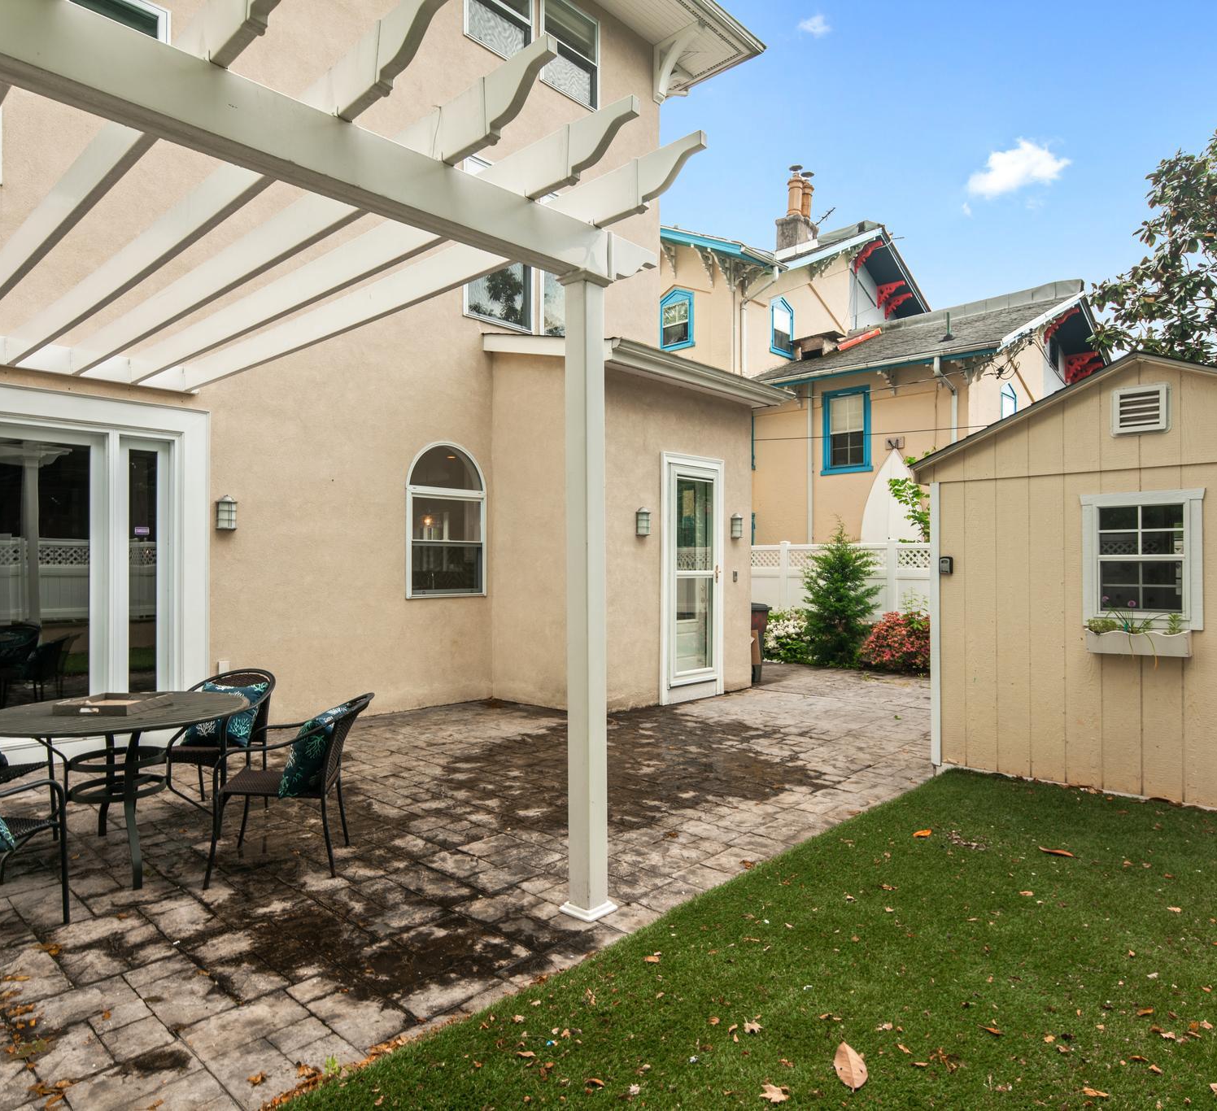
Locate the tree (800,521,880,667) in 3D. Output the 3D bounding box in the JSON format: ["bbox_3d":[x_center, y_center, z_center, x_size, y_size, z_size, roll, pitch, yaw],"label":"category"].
[{"bbox_3d":[3.216,0.496,10.909,1.100,2.019,1.100,-1,-1,42],"label":"tree"}]

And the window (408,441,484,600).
[{"bbox_3d":[-1.588,-0.348,7.771,0.100,1.529,0.940,-1,-1,43],"label":"window"}]

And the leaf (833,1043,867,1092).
[{"bbox_3d":[0.677,1.427,2.197,0.088,0.022,0.220,0,-1,10],"label":"leaf"}]

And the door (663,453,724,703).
[{"bbox_3d":[0.859,0.224,7.902,0.100,2.426,0.995,-1,-1,44],"label":"door"}]

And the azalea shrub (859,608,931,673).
[{"bbox_3d":[3.893,1.094,10.303,1.200,0.809,1.100,-1,-1,42],"label":"azalea shrub"}]

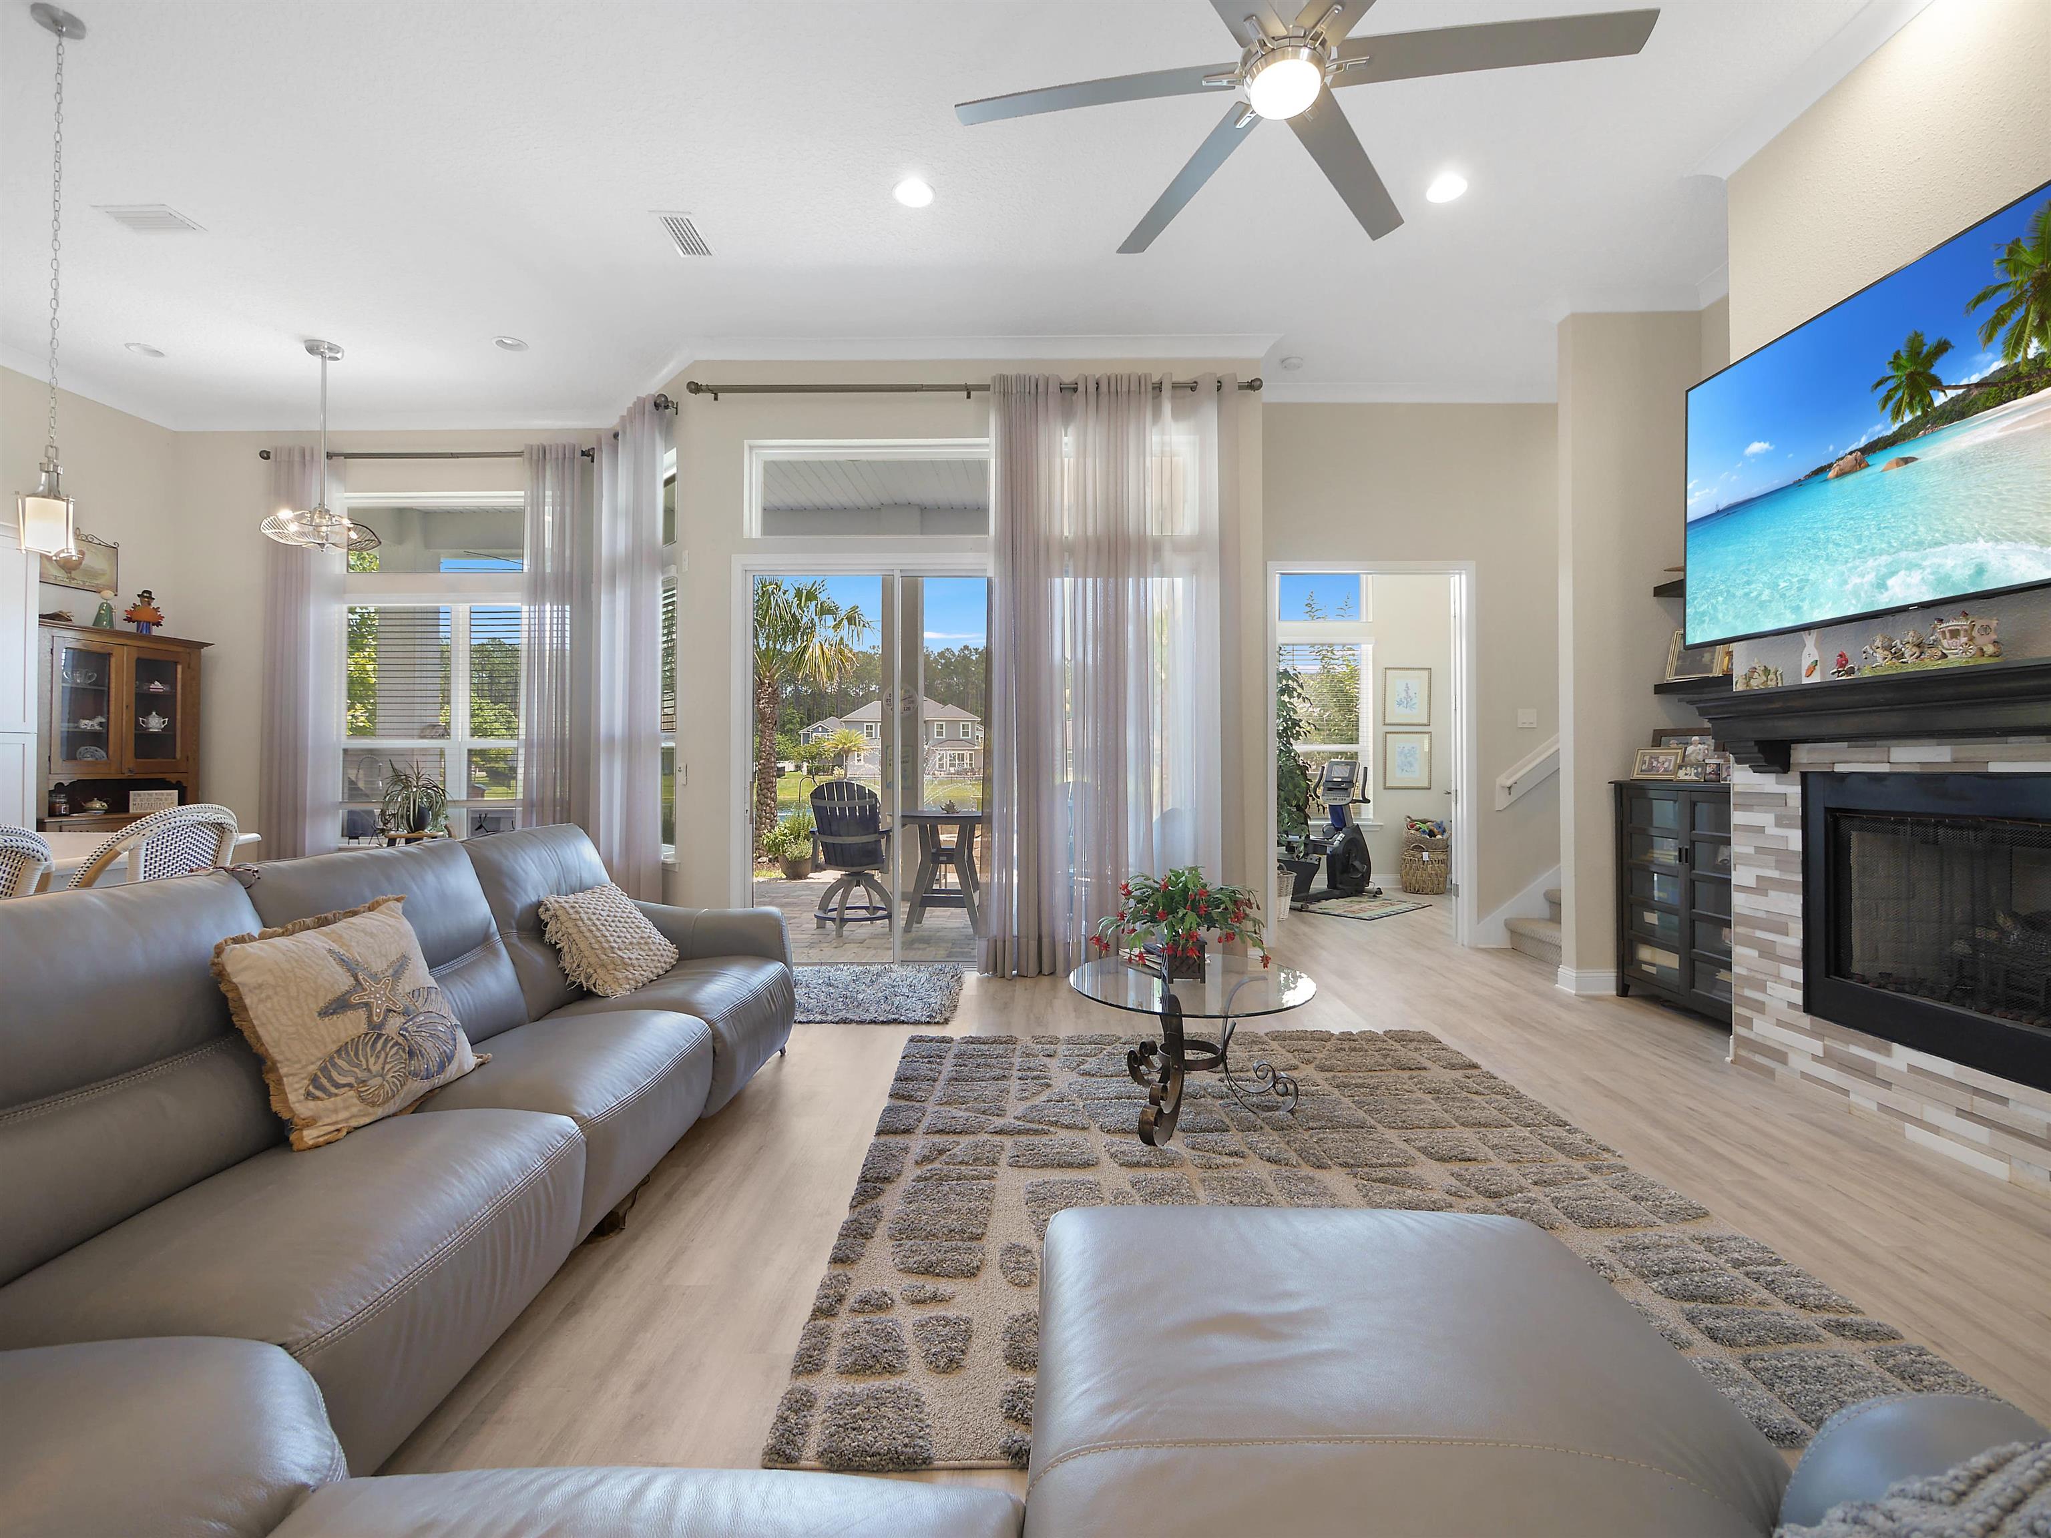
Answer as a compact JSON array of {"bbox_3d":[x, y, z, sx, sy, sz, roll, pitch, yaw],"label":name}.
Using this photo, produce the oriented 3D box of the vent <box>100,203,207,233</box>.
[{"bbox_3d":[-3.981,-2.502,3.776,0.345,0.020,0.195,0,0,1],"label":"vent"}]

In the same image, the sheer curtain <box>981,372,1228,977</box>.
[{"bbox_3d":[0.473,-0.557,4.769,1.455,3.446,0.170,0,0,1],"label":"sheer curtain"}]

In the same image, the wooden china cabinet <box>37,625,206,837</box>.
[{"bbox_3d":[-5.841,0.168,5.222,0.480,2.036,1.049,0,0,1],"label":"wooden china cabinet"}]

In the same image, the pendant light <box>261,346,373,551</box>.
[{"bbox_3d":[-4.220,-1.915,4.980,0.560,1.230,0.560,0,0,1],"label":"pendant light"}]

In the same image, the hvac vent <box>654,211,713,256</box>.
[{"bbox_3d":[-1.599,-2.504,3.892,0.195,0.020,0.340,0,0,1],"label":"hvac vent"}]

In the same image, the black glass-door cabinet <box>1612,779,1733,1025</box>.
[{"bbox_3d":[3.380,0.637,3.970,0.400,1.146,0.910,0,0,1],"label":"black glass-door cabinet"}]

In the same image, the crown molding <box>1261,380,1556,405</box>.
[{"bbox_3d":[2.500,-2.454,5.458,1.994,0.110,0.110,0,0,1],"label":"crown molding"}]

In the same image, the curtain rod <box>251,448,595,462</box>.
[{"bbox_3d":[-4.179,-2.186,5.809,2.365,0.090,0.130,0,0,1],"label":"curtain rod"}]

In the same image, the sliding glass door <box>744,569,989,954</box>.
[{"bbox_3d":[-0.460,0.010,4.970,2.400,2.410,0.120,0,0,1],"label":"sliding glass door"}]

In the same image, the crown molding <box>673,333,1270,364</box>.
[{"bbox_3d":[-0.265,-2.480,4.880,3.500,0.110,0.110,0,0,1],"label":"crown molding"}]

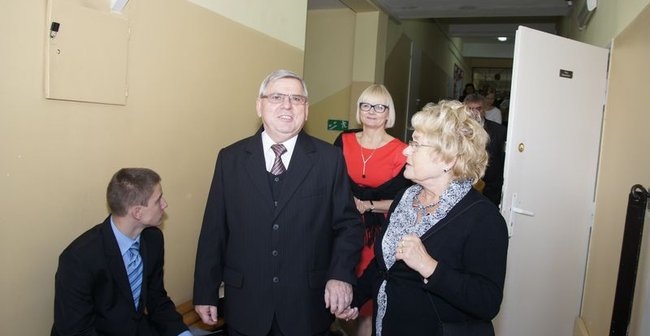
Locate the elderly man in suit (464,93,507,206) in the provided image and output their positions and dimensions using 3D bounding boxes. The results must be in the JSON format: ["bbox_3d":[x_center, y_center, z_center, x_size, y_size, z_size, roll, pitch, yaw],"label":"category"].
[{"bbox_3d":[1.155,0.312,3.680,0.560,1.790,0.340,6,6,23],"label":"elderly man in suit"}]

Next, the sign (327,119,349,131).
[{"bbox_3d":[0.179,-0.564,5.950,0.300,0.150,0.020,6,6,23],"label":"sign"}]

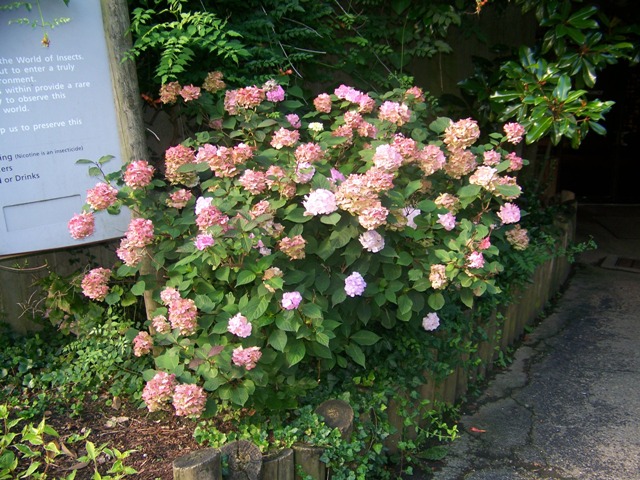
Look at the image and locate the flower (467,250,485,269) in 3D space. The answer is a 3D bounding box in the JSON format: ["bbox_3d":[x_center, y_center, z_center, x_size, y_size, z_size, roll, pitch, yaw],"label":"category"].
[{"bbox_3d":[0.673,0.084,2.800,0.078,0.078,0.078,3,21,14],"label":"flower"}]

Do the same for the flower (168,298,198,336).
[{"bbox_3d":[-0.506,0.287,2.400,0.111,0.141,0.111,-6,21,-13],"label":"flower"}]

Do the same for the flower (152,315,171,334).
[{"bbox_3d":[-0.612,0.327,2.500,0.068,0.071,0.062,-5,19,-14],"label":"flower"}]

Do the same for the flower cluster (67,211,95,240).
[{"bbox_3d":[-0.903,-0.059,2.450,0.096,0.103,0.093,0,20,0],"label":"flower cluster"}]

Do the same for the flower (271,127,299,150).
[{"bbox_3d":[-0.152,-0.451,2.850,0.132,0.092,0.110,-2,15,-3],"label":"flower"}]

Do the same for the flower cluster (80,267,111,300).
[{"bbox_3d":[-0.850,0.165,2.450,0.110,0.125,0.108,0,20,0],"label":"flower cluster"}]

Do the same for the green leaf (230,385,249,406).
[{"bbox_3d":[-0.274,0.529,2.200,0.061,0.077,0.030,0,-15,0],"label":"green leaf"}]

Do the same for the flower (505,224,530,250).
[{"bbox_3d":[0.920,-0.012,3.000,0.108,0.112,0.110,3,19,17],"label":"flower"}]

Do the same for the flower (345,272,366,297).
[{"bbox_3d":[0.134,0.169,2.450,0.083,0.082,0.080,-1,15,3],"label":"flower"}]

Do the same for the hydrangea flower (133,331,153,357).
[{"bbox_3d":[-0.658,0.384,2.400,0.072,0.093,0.078,0,20,0],"label":"hydrangea flower"}]

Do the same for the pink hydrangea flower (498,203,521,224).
[{"bbox_3d":[0.893,-0.125,3.050,0.113,0.104,0.108,4,21,16],"label":"pink hydrangea flower"}]

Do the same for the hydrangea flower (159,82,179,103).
[{"bbox_3d":[-0.744,-0.724,3.200,0.109,0.109,0.109,-6,21,-12],"label":"hydrangea flower"}]

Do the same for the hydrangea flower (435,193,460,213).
[{"bbox_3d":[0.522,-0.154,2.650,0.103,0.079,0.101,0,20,0],"label":"hydrangea flower"}]

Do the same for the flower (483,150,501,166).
[{"bbox_3d":[0.755,-0.359,2.850,0.077,0.068,0.079,0,20,0],"label":"flower"}]

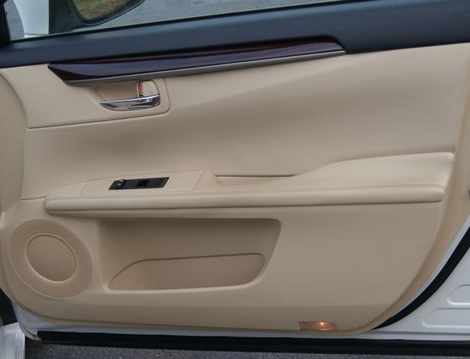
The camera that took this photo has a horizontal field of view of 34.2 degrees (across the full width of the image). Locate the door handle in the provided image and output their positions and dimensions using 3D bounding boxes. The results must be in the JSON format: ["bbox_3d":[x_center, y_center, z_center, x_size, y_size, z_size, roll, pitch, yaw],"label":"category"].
[{"bbox_3d":[-0.195,-0.142,1.405,0.108,0.022,0.026,-4,17,8],"label":"door handle"}]

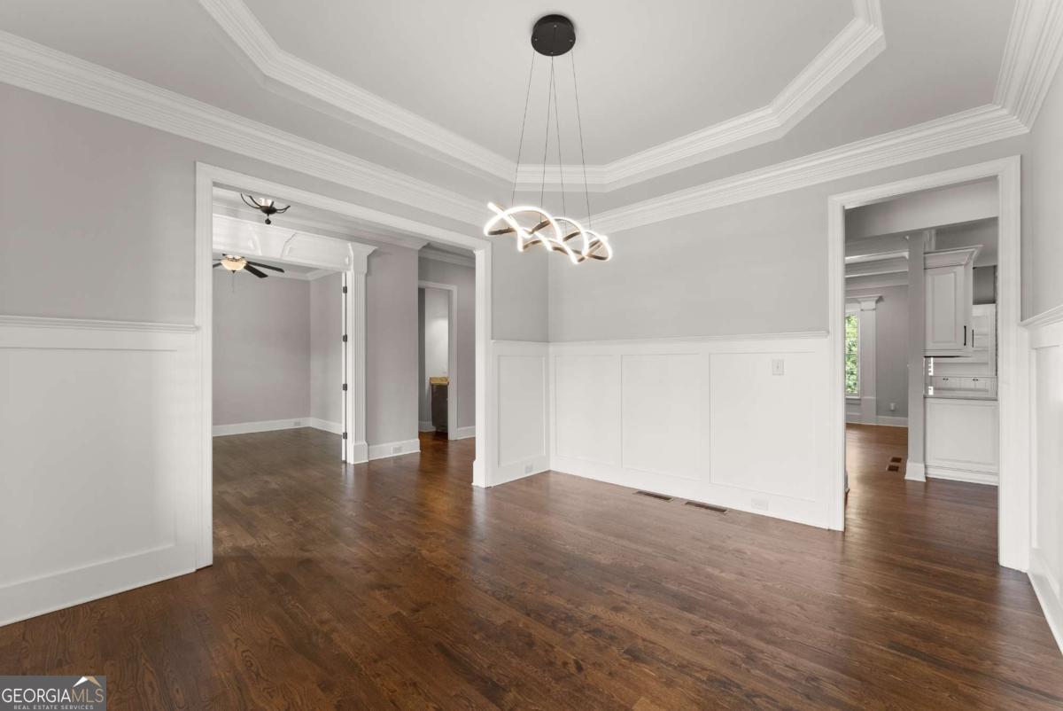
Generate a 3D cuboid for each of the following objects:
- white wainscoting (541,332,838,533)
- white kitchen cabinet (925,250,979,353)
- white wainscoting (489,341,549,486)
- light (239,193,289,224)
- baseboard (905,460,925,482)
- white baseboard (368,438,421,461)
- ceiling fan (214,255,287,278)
[{"bbox_3d":[1.271,0.592,4.073,2.720,1.530,0.050,-1,-1,40],"label":"white wainscoting"},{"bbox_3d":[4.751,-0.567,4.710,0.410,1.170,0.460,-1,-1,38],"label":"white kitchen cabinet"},{"bbox_3d":[-0.107,0.606,4.607,0.050,1.520,0.940,-1,-1,44],"label":"white wainscoting"},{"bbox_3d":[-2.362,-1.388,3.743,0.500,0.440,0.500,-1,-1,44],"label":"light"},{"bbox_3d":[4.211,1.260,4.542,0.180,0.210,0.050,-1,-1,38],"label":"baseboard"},{"bbox_3d":[-1.882,1.284,5.713,0.040,0.195,0.770,-1,-1,44],"label":"white baseboard"},{"bbox_3d":[-4.209,-1.383,5.873,1.340,0.440,1.340,-1,-1,44],"label":"ceiling fan"}]

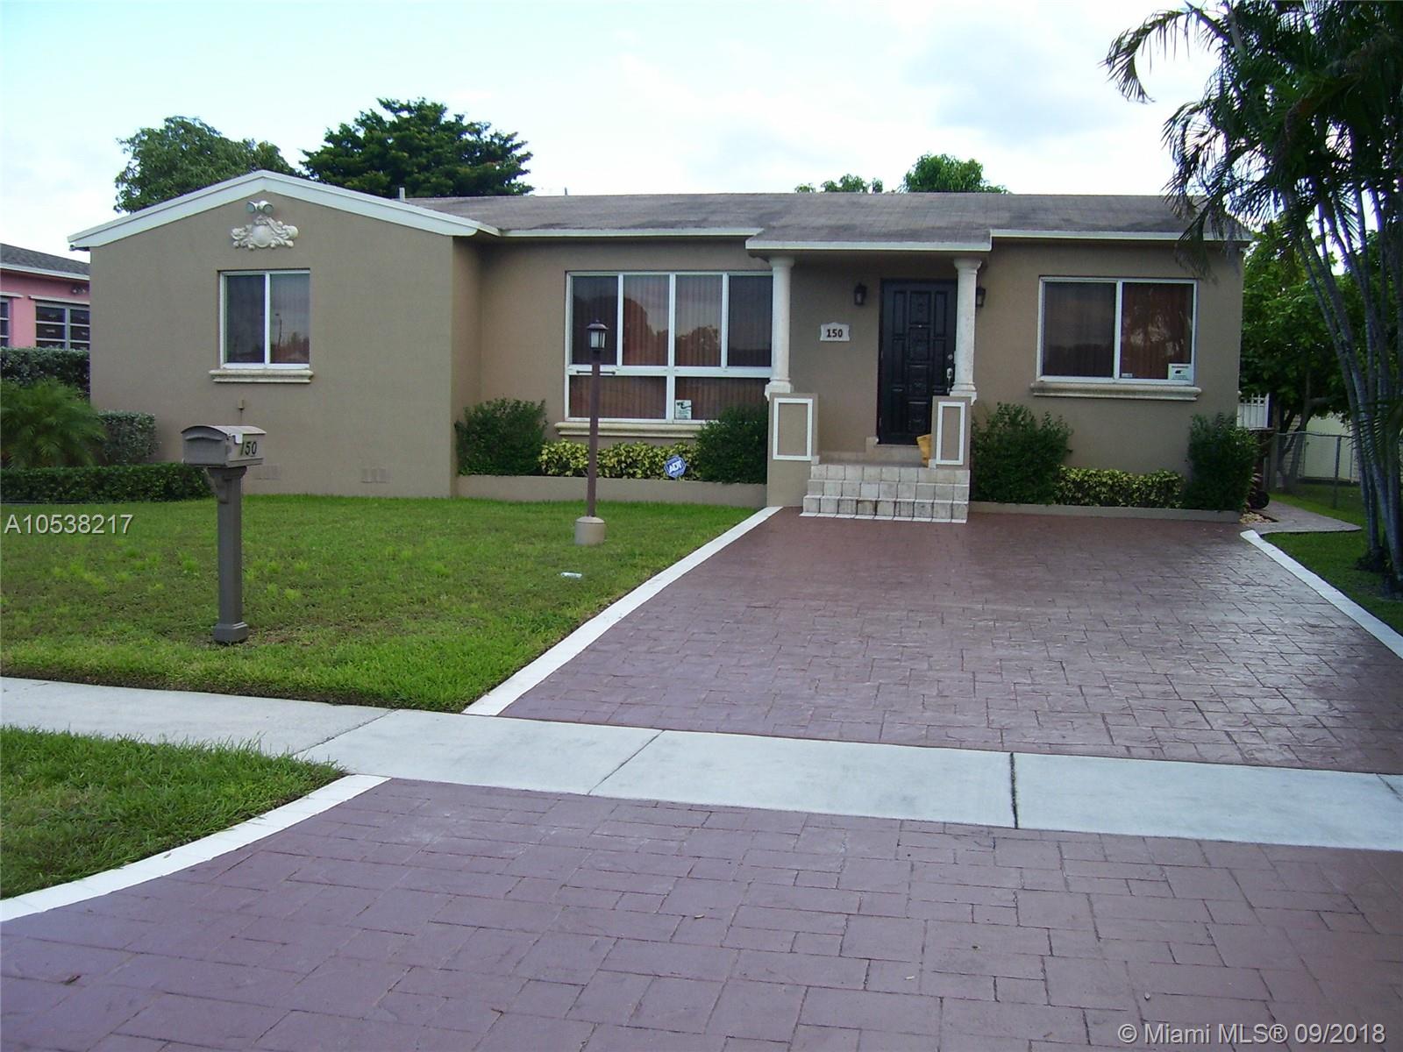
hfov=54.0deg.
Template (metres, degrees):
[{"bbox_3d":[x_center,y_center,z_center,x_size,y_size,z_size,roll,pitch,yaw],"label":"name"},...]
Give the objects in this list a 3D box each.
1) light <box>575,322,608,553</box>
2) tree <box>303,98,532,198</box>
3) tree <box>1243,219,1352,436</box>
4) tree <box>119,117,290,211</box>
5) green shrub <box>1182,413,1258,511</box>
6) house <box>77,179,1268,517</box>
[{"bbox_3d":[-1.057,-0.923,13.439,0.310,2.170,0.310,1,7,0],"label":"light"},{"bbox_3d":[-6.587,-6.213,32.999,6.300,7.800,6.300,2,7,11],"label":"tree"},{"bbox_3d":[8.820,-2.618,20.486,3.200,4.150,3.200,2,7,11],"label":"tree"},{"bbox_3d":[-11.010,-5.797,31.903,5.600,7.100,5.600,2,7,11],"label":"tree"},{"bbox_3d":[6.182,-0.789,16.517,0.950,1.270,0.920,2,7,11],"label":"green shrub"},{"bbox_3d":[-0.316,-2.837,20.697,15.100,4.250,8.800,2,7,11],"label":"house"}]

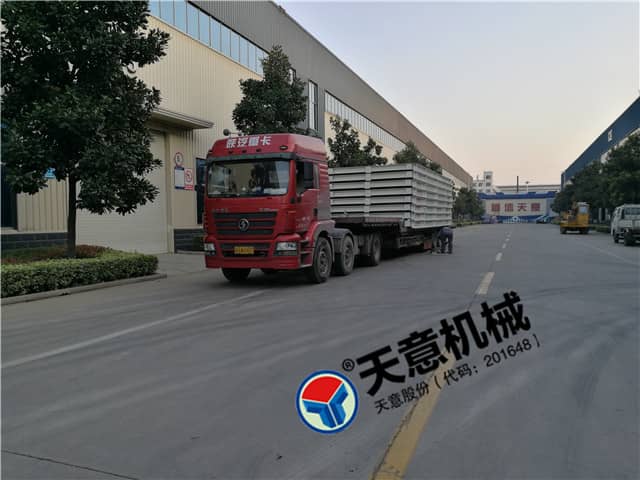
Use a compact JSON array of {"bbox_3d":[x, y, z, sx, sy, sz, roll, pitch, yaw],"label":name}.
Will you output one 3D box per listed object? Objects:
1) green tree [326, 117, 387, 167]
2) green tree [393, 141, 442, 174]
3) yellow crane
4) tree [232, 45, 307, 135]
[{"bbox_3d":[2.235,-4.129,33.136,4.300,8.200,4.300,1,3,22],"label":"green tree"},{"bbox_3d":[9.370,-5.333,49.296,4.500,9.000,4.500,1,3,22],"label":"green tree"},{"bbox_3d":[23.122,-2.028,45.255,2.400,2.800,5.000,1,3,22],"label":"yellow crane"},{"bbox_3d":[-2.231,-4.143,22.322,4.000,9.300,4.000,1,3,22],"label":"tree"}]

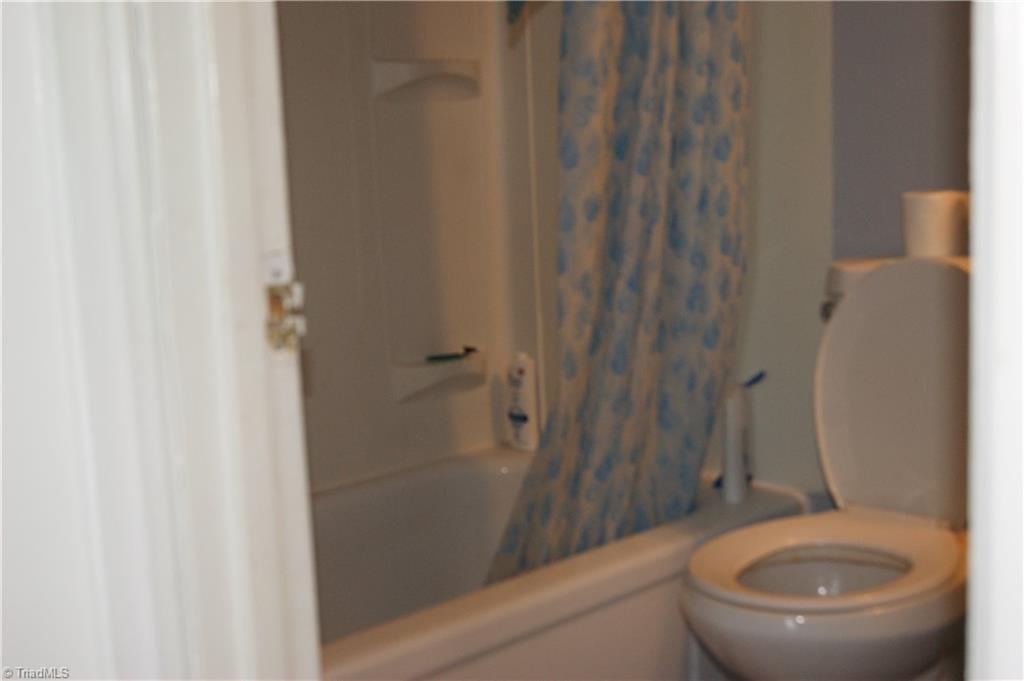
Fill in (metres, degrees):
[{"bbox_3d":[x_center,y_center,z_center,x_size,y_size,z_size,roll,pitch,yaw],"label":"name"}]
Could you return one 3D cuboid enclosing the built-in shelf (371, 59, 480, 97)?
[{"bbox_3d":[-0.144,-0.498,2.802,0.248,0.075,0.089,-11,12,-44],"label":"built-in shelf"}]

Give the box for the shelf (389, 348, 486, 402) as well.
[{"bbox_3d":[-0.121,0.068,2.888,0.248,0.077,0.089,-11,12,-44],"label":"shelf"}]

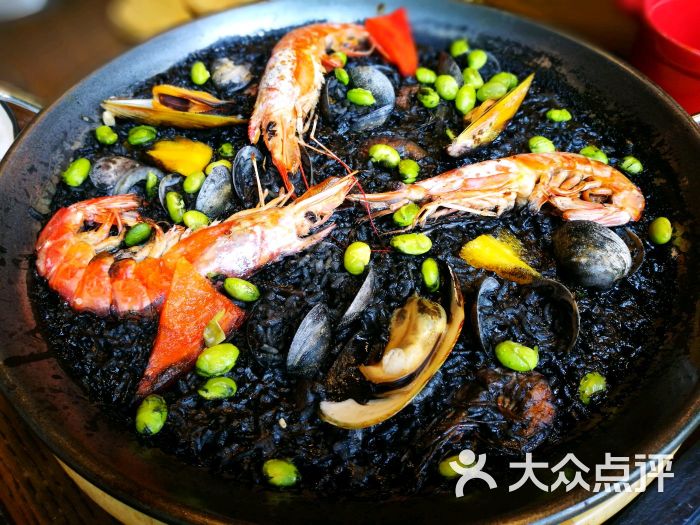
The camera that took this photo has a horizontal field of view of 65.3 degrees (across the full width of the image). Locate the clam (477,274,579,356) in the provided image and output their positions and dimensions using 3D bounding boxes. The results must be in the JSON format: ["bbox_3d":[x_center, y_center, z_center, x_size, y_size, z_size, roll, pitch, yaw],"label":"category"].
[{"bbox_3d":[0.066,0.020,0.202,0.039,0.015,0.035,9,54,9],"label":"clam"}]

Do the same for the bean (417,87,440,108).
[{"bbox_3d":[0.046,-0.095,0.313,0.012,0.010,0.015,-22,54,-15],"label":"bean"}]

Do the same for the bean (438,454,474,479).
[{"bbox_3d":[0.039,0.075,0.201,0.015,0.009,0.009,-15,52,-10],"label":"bean"}]

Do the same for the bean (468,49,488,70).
[{"bbox_3d":[0.084,-0.135,0.362,0.013,0.013,0.013,5,52,5],"label":"bean"}]

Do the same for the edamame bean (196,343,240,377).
[{"bbox_3d":[-0.055,0.041,0.229,0.018,0.011,0.013,-19,53,-13],"label":"edamame bean"}]

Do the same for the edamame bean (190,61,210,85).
[{"bbox_3d":[-0.091,-0.115,0.331,0.011,0.010,0.020,-10,52,-7],"label":"edamame bean"}]

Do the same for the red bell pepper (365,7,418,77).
[{"bbox_3d":[0.027,-0.147,0.362,0.035,0.014,0.047,-16,93,1],"label":"red bell pepper"}]

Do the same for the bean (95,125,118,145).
[{"bbox_3d":[-0.126,-0.066,0.282,0.015,0.008,0.010,32,58,24],"label":"bean"}]

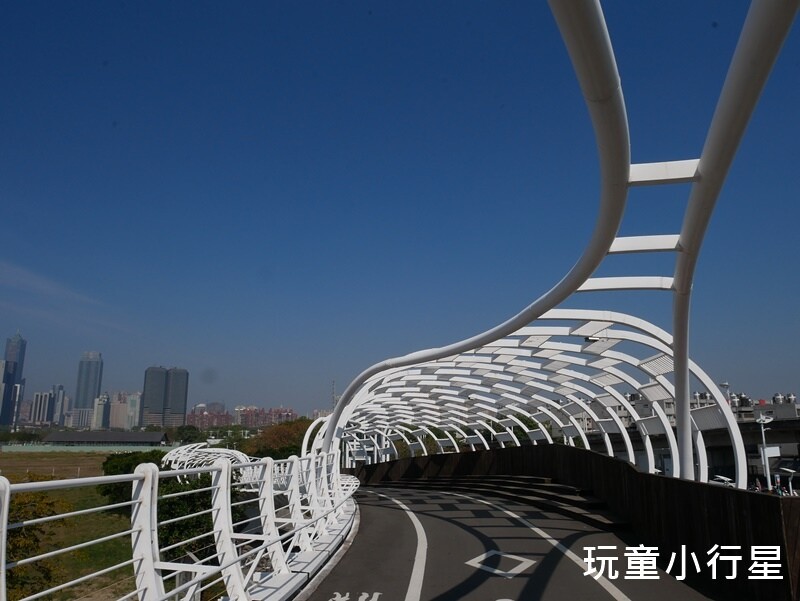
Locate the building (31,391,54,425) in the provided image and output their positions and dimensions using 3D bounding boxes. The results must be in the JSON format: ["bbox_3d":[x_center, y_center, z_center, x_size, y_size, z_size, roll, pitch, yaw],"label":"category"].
[{"bbox_3d":[-560.540,171.520,871.320,21.400,54.100,15.000,3,-13,-14],"label":"building"}]

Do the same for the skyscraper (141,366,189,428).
[{"bbox_3d":[-414.180,171.690,983.420,63.700,101.500,28.700,3,-13,-15],"label":"skyscraper"}]

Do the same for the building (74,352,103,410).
[{"bbox_3d":[-679.120,193.980,1210.720,35.600,154.800,30.200,3,-13,-14],"label":"building"}]

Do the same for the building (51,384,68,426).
[{"bbox_3d":[-672.220,207.520,1093.600,12.900,78.400,11.600,3,-13,-14],"label":"building"}]

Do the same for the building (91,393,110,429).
[{"bbox_3d":[-308.460,115.940,571.910,11.800,35.100,9.400,2,-12,-10],"label":"building"}]

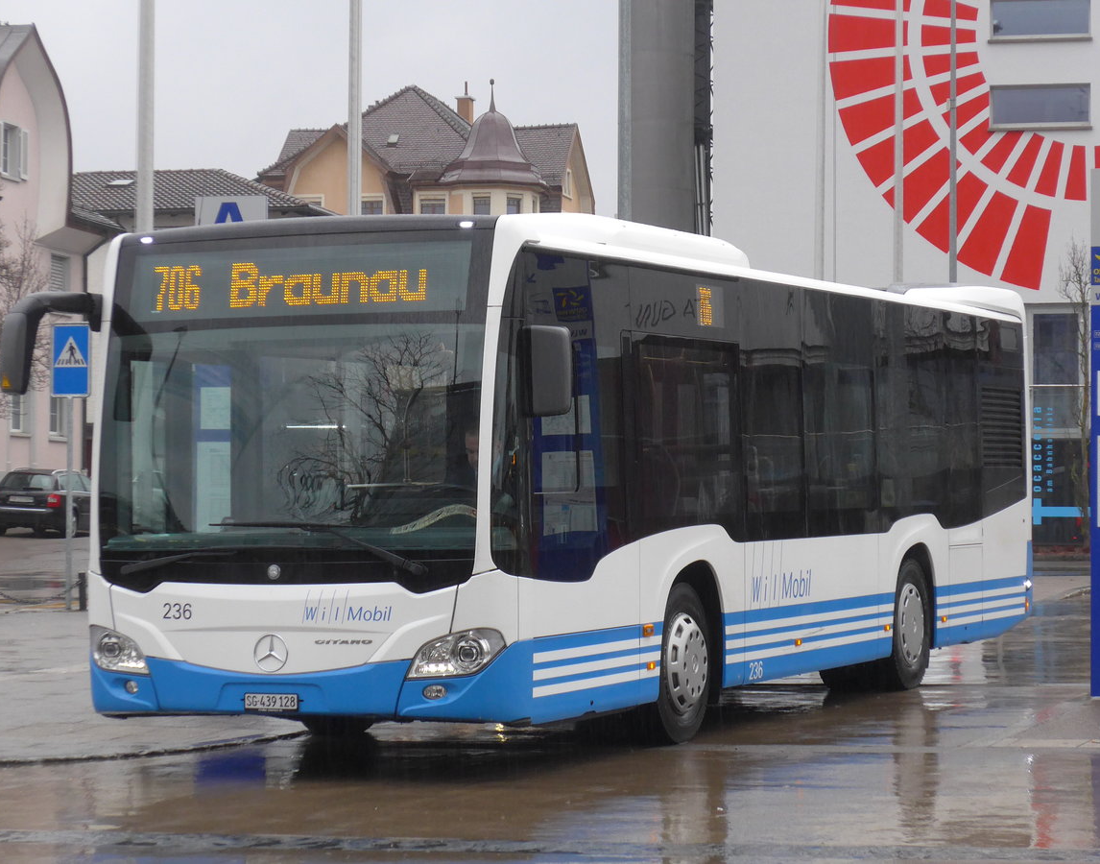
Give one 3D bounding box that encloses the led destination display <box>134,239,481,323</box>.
[{"bbox_3d":[-1.283,-0.762,16.461,1.900,0.360,0.080,-1,-12,23],"label":"led destination display"}]

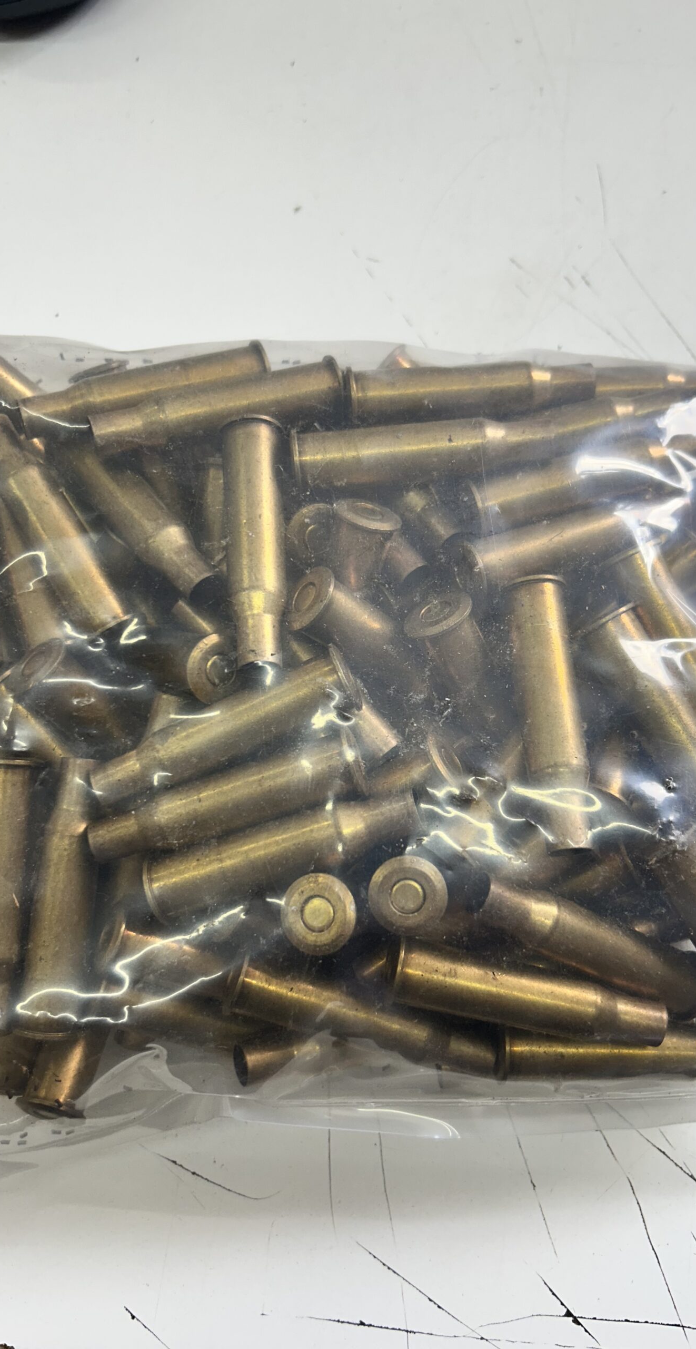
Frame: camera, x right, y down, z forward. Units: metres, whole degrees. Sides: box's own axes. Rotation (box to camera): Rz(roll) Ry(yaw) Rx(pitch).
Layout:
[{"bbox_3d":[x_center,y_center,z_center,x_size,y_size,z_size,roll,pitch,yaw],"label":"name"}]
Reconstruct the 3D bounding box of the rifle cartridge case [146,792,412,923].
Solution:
[{"bbox_3d":[-0.013,0.035,0.200,0.054,0.014,0.014,-18,82,4],"label":"rifle cartridge case"}]

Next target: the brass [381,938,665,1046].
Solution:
[{"bbox_3d":[0.035,0.064,0.198,0.054,0.014,0.014,12,80,-2],"label":"brass"}]

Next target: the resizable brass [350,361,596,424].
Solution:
[{"bbox_3d":[0.027,-0.061,0.221,0.054,0.014,0.014,-3,72,3],"label":"resizable brass"}]

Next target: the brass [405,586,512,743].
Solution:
[{"bbox_3d":[0.029,0.009,0.213,0.014,0.014,0.054,-29,116,-5],"label":"brass"}]

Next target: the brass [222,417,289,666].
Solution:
[{"bbox_3d":[-0.019,-0.026,0.206,0.014,0.014,0.054,-4,68,-1],"label":"brass"}]

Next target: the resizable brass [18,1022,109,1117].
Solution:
[{"bbox_3d":[-0.059,0.074,0.235,0.014,0.014,0.054,18,52,-8],"label":"resizable brass"}]

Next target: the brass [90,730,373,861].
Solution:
[{"bbox_3d":[-0.024,0.025,0.199,0.054,0.014,0.014,-17,80,-7],"label":"brass"}]

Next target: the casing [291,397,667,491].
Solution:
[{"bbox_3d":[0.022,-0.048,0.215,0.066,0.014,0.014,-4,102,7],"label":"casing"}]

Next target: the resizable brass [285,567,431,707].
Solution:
[{"bbox_3d":[0.012,-0.003,0.221,0.054,0.014,0.014,33,93,-26],"label":"resizable brass"}]

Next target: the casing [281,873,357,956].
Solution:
[{"bbox_3d":[-0.001,0.049,0.210,0.014,0.054,0.014,-2,79,10],"label":"casing"}]

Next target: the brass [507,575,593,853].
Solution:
[{"bbox_3d":[0.040,0.007,0.198,0.014,0.014,0.054,-5,76,-2],"label":"brass"}]

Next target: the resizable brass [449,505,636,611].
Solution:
[{"bbox_3d":[0.049,-0.027,0.207,0.054,0.014,0.014,-16,80,-14],"label":"resizable brass"}]

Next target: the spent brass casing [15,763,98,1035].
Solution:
[{"bbox_3d":[-0.056,0.044,0.202,0.014,0.014,0.054,3,80,1],"label":"spent brass casing"}]

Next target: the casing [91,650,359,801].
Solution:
[{"bbox_3d":[-0.025,0.011,0.196,0.054,0.014,0.014,-25,81,4],"label":"casing"}]

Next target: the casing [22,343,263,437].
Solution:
[{"bbox_3d":[-0.044,-0.062,0.224,0.054,0.014,0.014,-16,80,-16],"label":"casing"}]

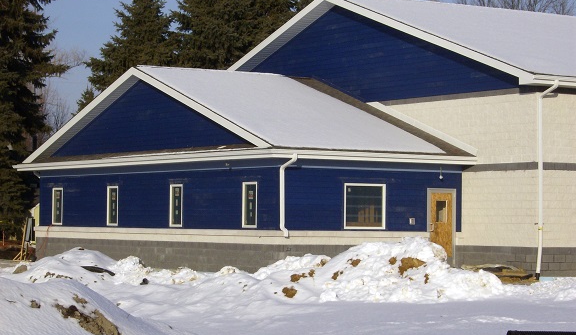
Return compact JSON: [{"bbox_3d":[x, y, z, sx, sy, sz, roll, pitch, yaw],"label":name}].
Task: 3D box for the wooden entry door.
[{"bbox_3d":[4.206,1.666,45.853,0.830,1.900,0.050,2,-2,-32],"label":"wooden entry door"}]

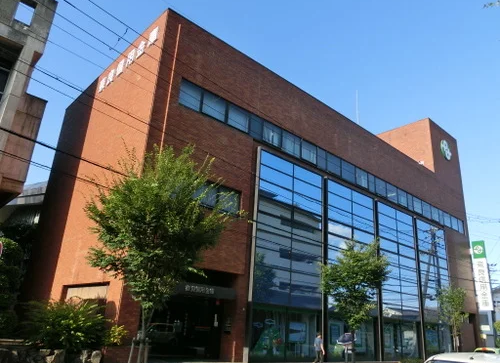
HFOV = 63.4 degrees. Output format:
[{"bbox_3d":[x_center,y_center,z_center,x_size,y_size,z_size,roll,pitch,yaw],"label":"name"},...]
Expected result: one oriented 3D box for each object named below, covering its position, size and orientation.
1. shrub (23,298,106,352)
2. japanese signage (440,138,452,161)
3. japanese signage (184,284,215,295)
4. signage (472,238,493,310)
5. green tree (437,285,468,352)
[{"bbox_3d":[-7.134,5.535,15.449,2.900,2.100,2.600,20,-25,-39],"label":"shrub"},{"bbox_3d":[20.870,-3.286,42.720,2.400,2.400,0.220,20,-25,-39],"label":"japanese signage"},{"bbox_3d":[-2.293,5.070,18.841,1.720,0.270,0.060,20,-25,-39],"label":"japanese signage"},{"bbox_3d":[22.990,9.253,40.017,0.300,6.750,1.200,20,-25,-39],"label":"signage"},{"bbox_3d":[14.104,9.863,27.771,2.200,5.350,2.200,20,-25,-39],"label":"green tree"}]

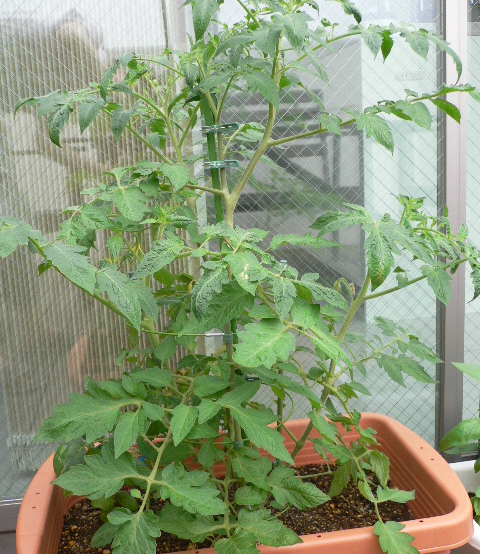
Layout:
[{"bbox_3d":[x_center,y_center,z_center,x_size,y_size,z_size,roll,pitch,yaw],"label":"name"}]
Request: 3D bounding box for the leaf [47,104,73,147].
[{"bbox_3d":[-0.264,-0.221,0.945,0.030,0.064,0.020,8,-9,15],"label":"leaf"}]

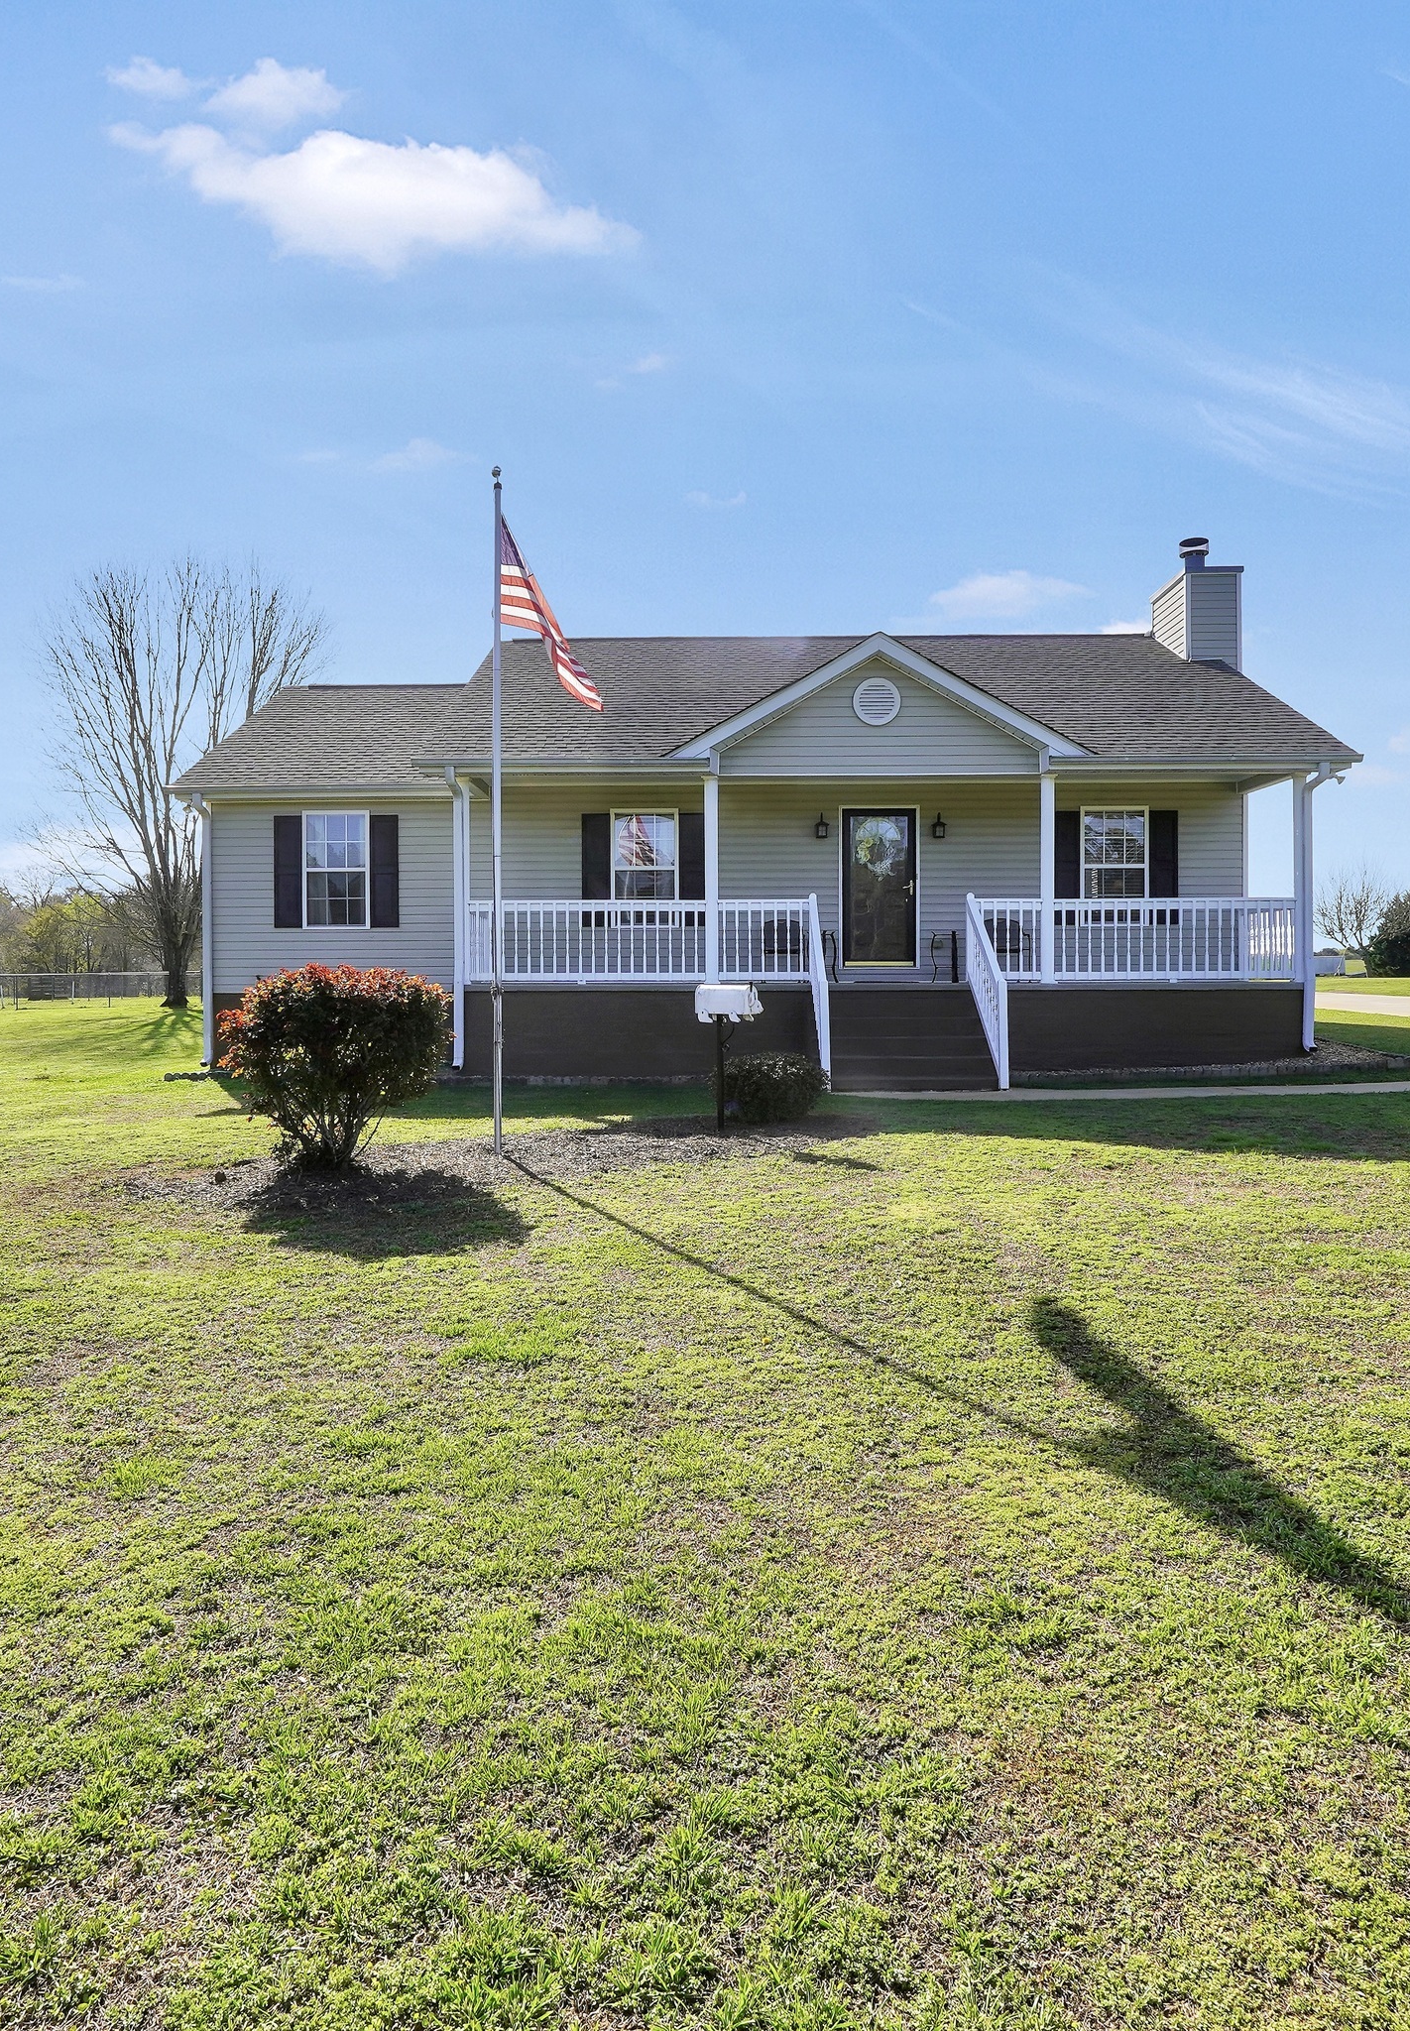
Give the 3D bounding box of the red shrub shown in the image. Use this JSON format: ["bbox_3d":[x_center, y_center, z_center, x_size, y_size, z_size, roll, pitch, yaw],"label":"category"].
[{"bbox_3d":[-2.520,0.340,8.650,1.620,1.380,1.500,0,2,0],"label":"red shrub"}]

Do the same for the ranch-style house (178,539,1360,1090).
[{"bbox_3d":[0.370,-3.100,18.200,13.900,7.200,10.400,0,2,1],"label":"ranch-style house"}]

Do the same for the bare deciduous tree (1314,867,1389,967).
[{"bbox_3d":[25.500,-3.850,50.000,3.400,4.300,3.400,0,2,0],"label":"bare deciduous tree"}]

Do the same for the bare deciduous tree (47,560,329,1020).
[{"bbox_3d":[-16.200,-7.200,39.500,8.800,13.900,8.600,0,2,0],"label":"bare deciduous tree"}]

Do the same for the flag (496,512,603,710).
[{"bbox_3d":[-1.080,-2.850,9.000,0.850,1.320,0.270,-1,2,-27],"label":"flag"}]

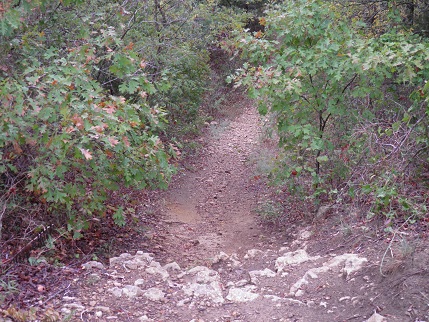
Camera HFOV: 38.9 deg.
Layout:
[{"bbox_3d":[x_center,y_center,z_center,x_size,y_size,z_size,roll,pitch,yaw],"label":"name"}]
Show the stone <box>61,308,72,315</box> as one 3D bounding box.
[{"bbox_3d":[-0.835,0.849,3.428,0.067,0.030,0.050,-4,16,-15],"label":"stone"}]

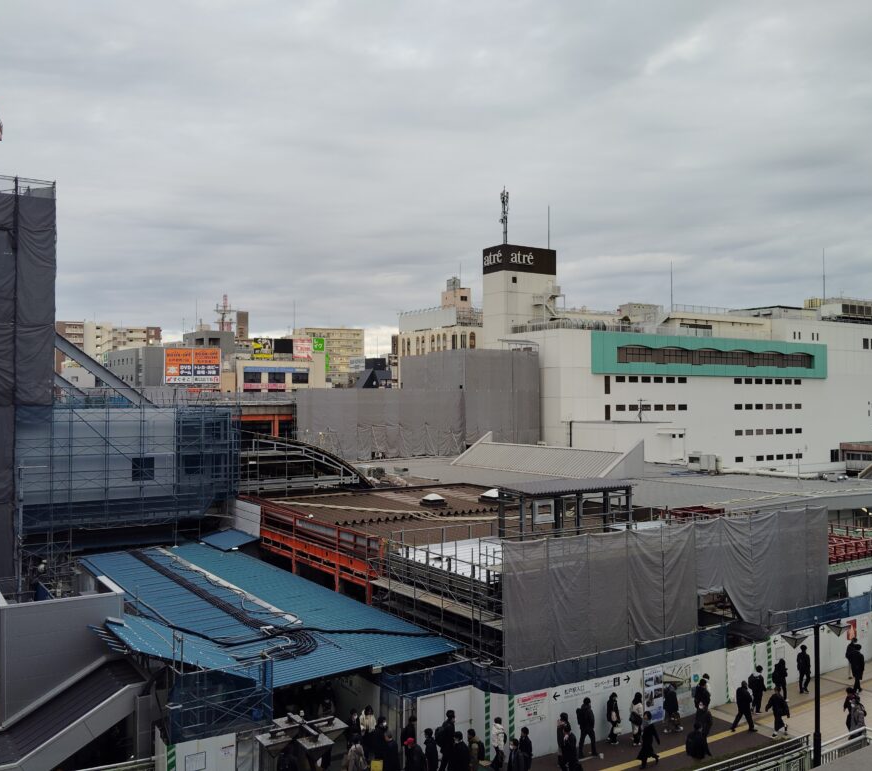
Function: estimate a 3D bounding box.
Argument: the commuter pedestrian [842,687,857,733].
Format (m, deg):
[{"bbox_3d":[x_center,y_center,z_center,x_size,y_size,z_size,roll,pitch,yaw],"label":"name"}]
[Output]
[{"bbox_3d":[13.086,10.347,26.164,0.420,1.600,0.500,0,-1,-30],"label":"commuter pedestrian"}]

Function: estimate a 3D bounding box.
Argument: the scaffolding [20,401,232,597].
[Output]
[{"bbox_3d":[-17.077,5.843,46.469,11.800,9.900,3.400,1,-1,-29],"label":"scaffolding"}]

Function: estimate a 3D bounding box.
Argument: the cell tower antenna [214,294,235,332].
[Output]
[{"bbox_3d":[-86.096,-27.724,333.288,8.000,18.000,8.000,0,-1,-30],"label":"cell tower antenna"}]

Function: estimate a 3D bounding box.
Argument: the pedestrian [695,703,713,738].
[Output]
[{"bbox_3d":[8.256,10.654,25.600,0.520,1.660,0.380,-1,-1,34],"label":"pedestrian"}]

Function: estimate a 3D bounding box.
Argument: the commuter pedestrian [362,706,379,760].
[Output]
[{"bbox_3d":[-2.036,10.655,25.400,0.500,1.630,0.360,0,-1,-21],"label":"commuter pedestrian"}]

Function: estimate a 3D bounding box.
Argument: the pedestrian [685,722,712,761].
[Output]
[{"bbox_3d":[7.724,10.653,24.500,0.500,1.620,0.550,1,-1,-27],"label":"pedestrian"}]

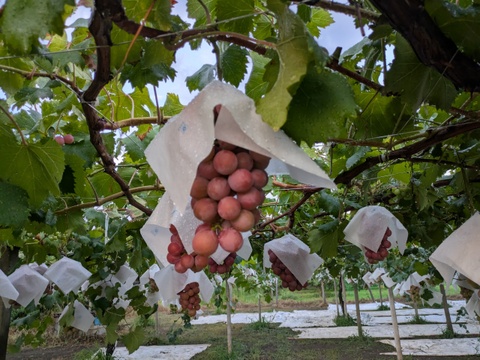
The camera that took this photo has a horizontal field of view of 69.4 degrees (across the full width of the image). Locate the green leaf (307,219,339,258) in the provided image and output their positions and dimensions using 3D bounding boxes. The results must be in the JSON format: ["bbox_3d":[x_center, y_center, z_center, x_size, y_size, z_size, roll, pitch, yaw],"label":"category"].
[{"bbox_3d":[0.301,0.211,1.250,0.110,0.140,0.060,-5,-16,13],"label":"green leaf"}]

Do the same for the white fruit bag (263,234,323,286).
[{"bbox_3d":[0.194,0.297,1.280,0.215,0.180,0.200,-3,-16,8],"label":"white fruit bag"}]

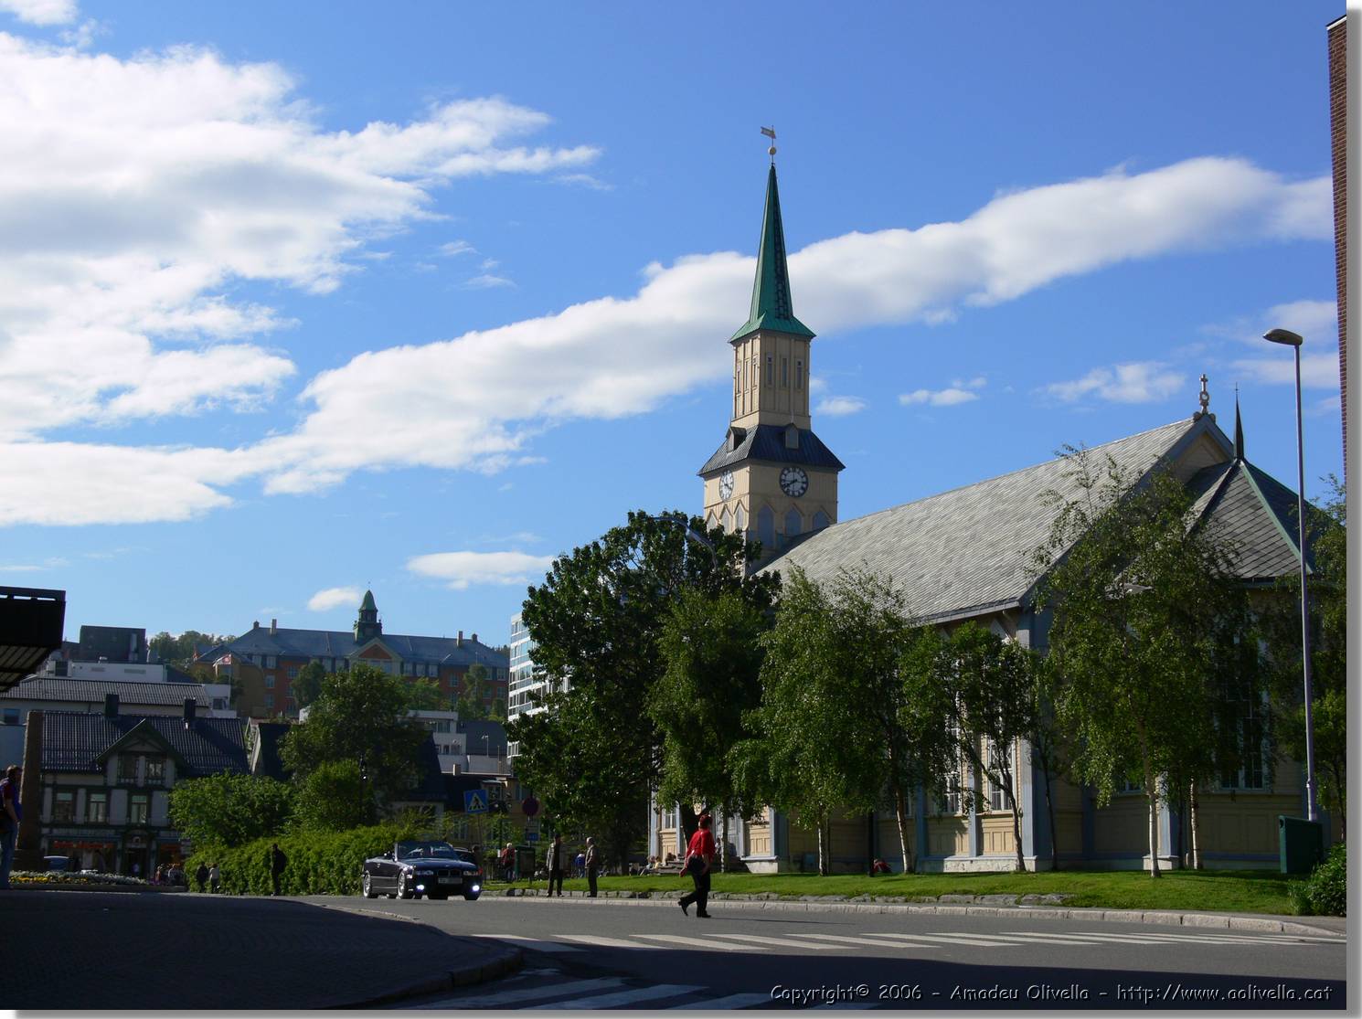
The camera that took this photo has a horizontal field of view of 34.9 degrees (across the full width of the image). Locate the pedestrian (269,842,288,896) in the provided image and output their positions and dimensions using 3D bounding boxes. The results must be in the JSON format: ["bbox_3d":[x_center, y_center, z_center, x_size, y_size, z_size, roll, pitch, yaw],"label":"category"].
[{"bbox_3d":[-13.363,11.976,71.958,0.450,1.730,0.500,5,-11,-23],"label":"pedestrian"}]

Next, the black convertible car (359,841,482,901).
[{"bbox_3d":[-5.751,8.010,48.094,1.710,1.340,4.430,5,-11,-24],"label":"black convertible car"}]

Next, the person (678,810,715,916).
[{"bbox_3d":[0.270,5.882,35.762,0.600,1.690,0.530,4,-10,-17],"label":"person"}]

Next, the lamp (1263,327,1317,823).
[{"bbox_3d":[9.980,1.400,35.672,0.800,9.081,0.300,5,-11,-21],"label":"lamp"}]

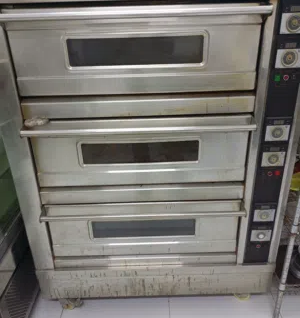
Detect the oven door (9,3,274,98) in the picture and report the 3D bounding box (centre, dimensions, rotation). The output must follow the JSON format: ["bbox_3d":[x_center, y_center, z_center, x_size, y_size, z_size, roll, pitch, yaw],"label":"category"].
[{"bbox_3d":[-0.055,-0.397,1.070,0.914,0.300,0.050,-2,23,0],"label":"oven door"}]

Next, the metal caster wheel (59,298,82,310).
[{"bbox_3d":[-0.460,0.796,1.671,0.115,0.110,0.100,-2,23,0],"label":"metal caster wheel"}]

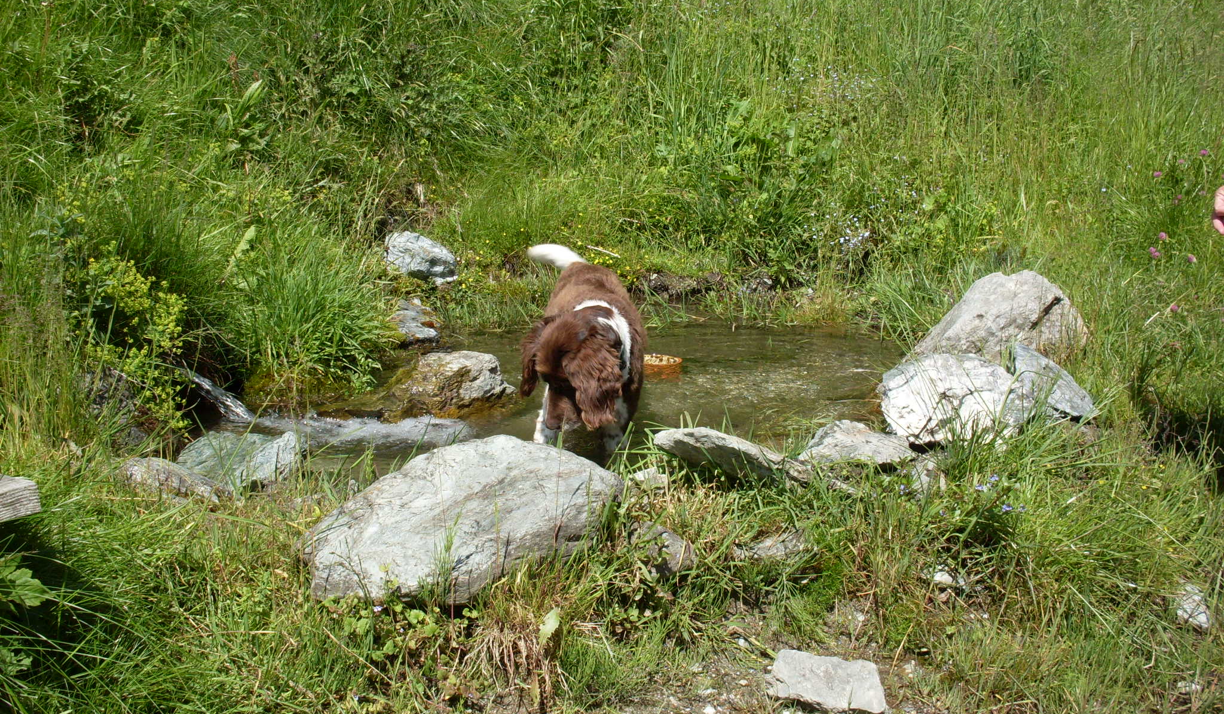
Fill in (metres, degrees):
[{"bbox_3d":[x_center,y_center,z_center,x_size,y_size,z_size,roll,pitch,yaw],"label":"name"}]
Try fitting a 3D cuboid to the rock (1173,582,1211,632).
[{"bbox_3d":[1.144,0.493,2.650,0.085,0.070,0.090,0,15,0],"label":"rock"}]

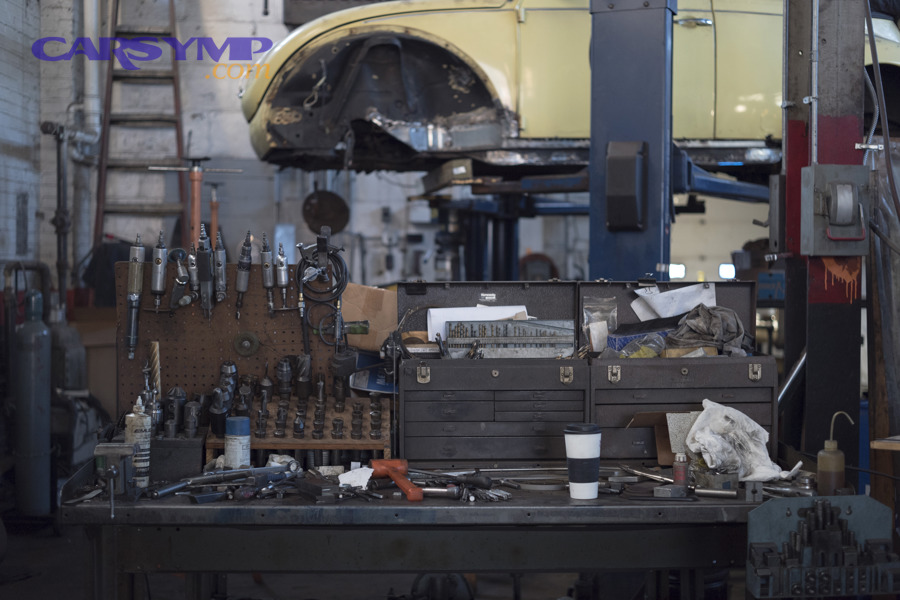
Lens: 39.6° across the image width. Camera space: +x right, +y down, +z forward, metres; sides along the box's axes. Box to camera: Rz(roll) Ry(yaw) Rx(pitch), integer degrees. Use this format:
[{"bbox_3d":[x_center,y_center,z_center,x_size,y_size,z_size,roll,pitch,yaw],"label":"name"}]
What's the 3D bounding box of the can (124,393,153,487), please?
[{"bbox_3d":[-0.769,0.352,3.090,0.064,0.226,0.064,0,3,2],"label":"can"}]

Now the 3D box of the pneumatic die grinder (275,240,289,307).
[{"bbox_3d":[-0.474,-0.069,3.520,0.035,0.187,0.035,-3,3,2],"label":"pneumatic die grinder"}]

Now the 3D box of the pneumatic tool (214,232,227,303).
[{"bbox_3d":[-0.641,-0.091,3.490,0.033,0.194,0.060,0,1,-5],"label":"pneumatic tool"}]

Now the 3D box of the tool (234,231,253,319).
[{"bbox_3d":[-0.571,-0.071,3.465,0.038,0.246,0.040,7,0,-3],"label":"tool"}]

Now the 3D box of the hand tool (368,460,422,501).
[{"bbox_3d":[-0.121,0.442,3.075,0.105,0.052,0.287,-1,3,-16],"label":"hand tool"}]

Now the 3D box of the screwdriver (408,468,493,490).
[{"bbox_3d":[-0.010,0.440,3.120,0.262,0.030,0.030,4,4,36],"label":"screwdriver"}]

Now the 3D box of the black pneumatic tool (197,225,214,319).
[{"bbox_3d":[-0.679,-0.074,3.475,0.047,0.270,0.052,-3,1,0],"label":"black pneumatic tool"}]

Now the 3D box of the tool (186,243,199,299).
[{"bbox_3d":[-0.713,-0.079,3.455,0.038,0.161,0.050,-2,0,33],"label":"tool"}]

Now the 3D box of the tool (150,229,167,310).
[{"bbox_3d":[-0.805,-0.078,3.465,0.038,0.226,0.040,3,0,-3],"label":"tool"}]

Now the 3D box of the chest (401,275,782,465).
[{"bbox_3d":[0.374,0.200,3.501,1.030,0.501,0.225,0,3,-2],"label":"chest"}]

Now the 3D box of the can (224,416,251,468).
[{"bbox_3d":[-0.541,0.379,3.180,0.064,0.165,0.064,0,3,-2],"label":"can"}]

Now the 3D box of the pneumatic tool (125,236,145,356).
[{"bbox_3d":[-0.888,-0.010,3.520,0.041,0.352,0.042,3,3,2],"label":"pneumatic tool"}]

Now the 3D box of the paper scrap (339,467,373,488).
[{"bbox_3d":[-0.231,0.435,3.060,0.084,0.046,0.050,0,3,2],"label":"paper scrap"}]

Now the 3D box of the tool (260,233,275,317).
[{"bbox_3d":[-0.504,-0.069,3.465,0.038,0.236,0.042,-4,0,-2],"label":"tool"}]

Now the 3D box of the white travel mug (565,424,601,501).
[{"bbox_3d":[0.318,0.386,2.980,0.092,0.177,0.092,0,3,2],"label":"white travel mug"}]

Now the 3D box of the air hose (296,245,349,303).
[{"bbox_3d":[-0.351,-0.073,3.440,0.145,0.162,0.070,0,3,-2],"label":"air hose"}]

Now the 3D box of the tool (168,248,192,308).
[{"bbox_3d":[-0.757,-0.060,3.510,0.066,0.168,0.060,0,3,2],"label":"tool"}]

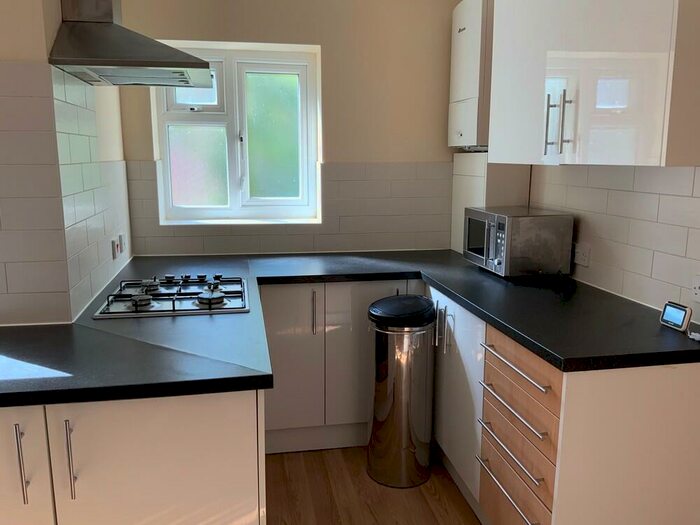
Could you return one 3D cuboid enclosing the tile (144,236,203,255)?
[{"bbox_3d":[-0.948,-0.087,3.180,0.300,0.100,0.010,-2,11,-11],"label":"tile"}]

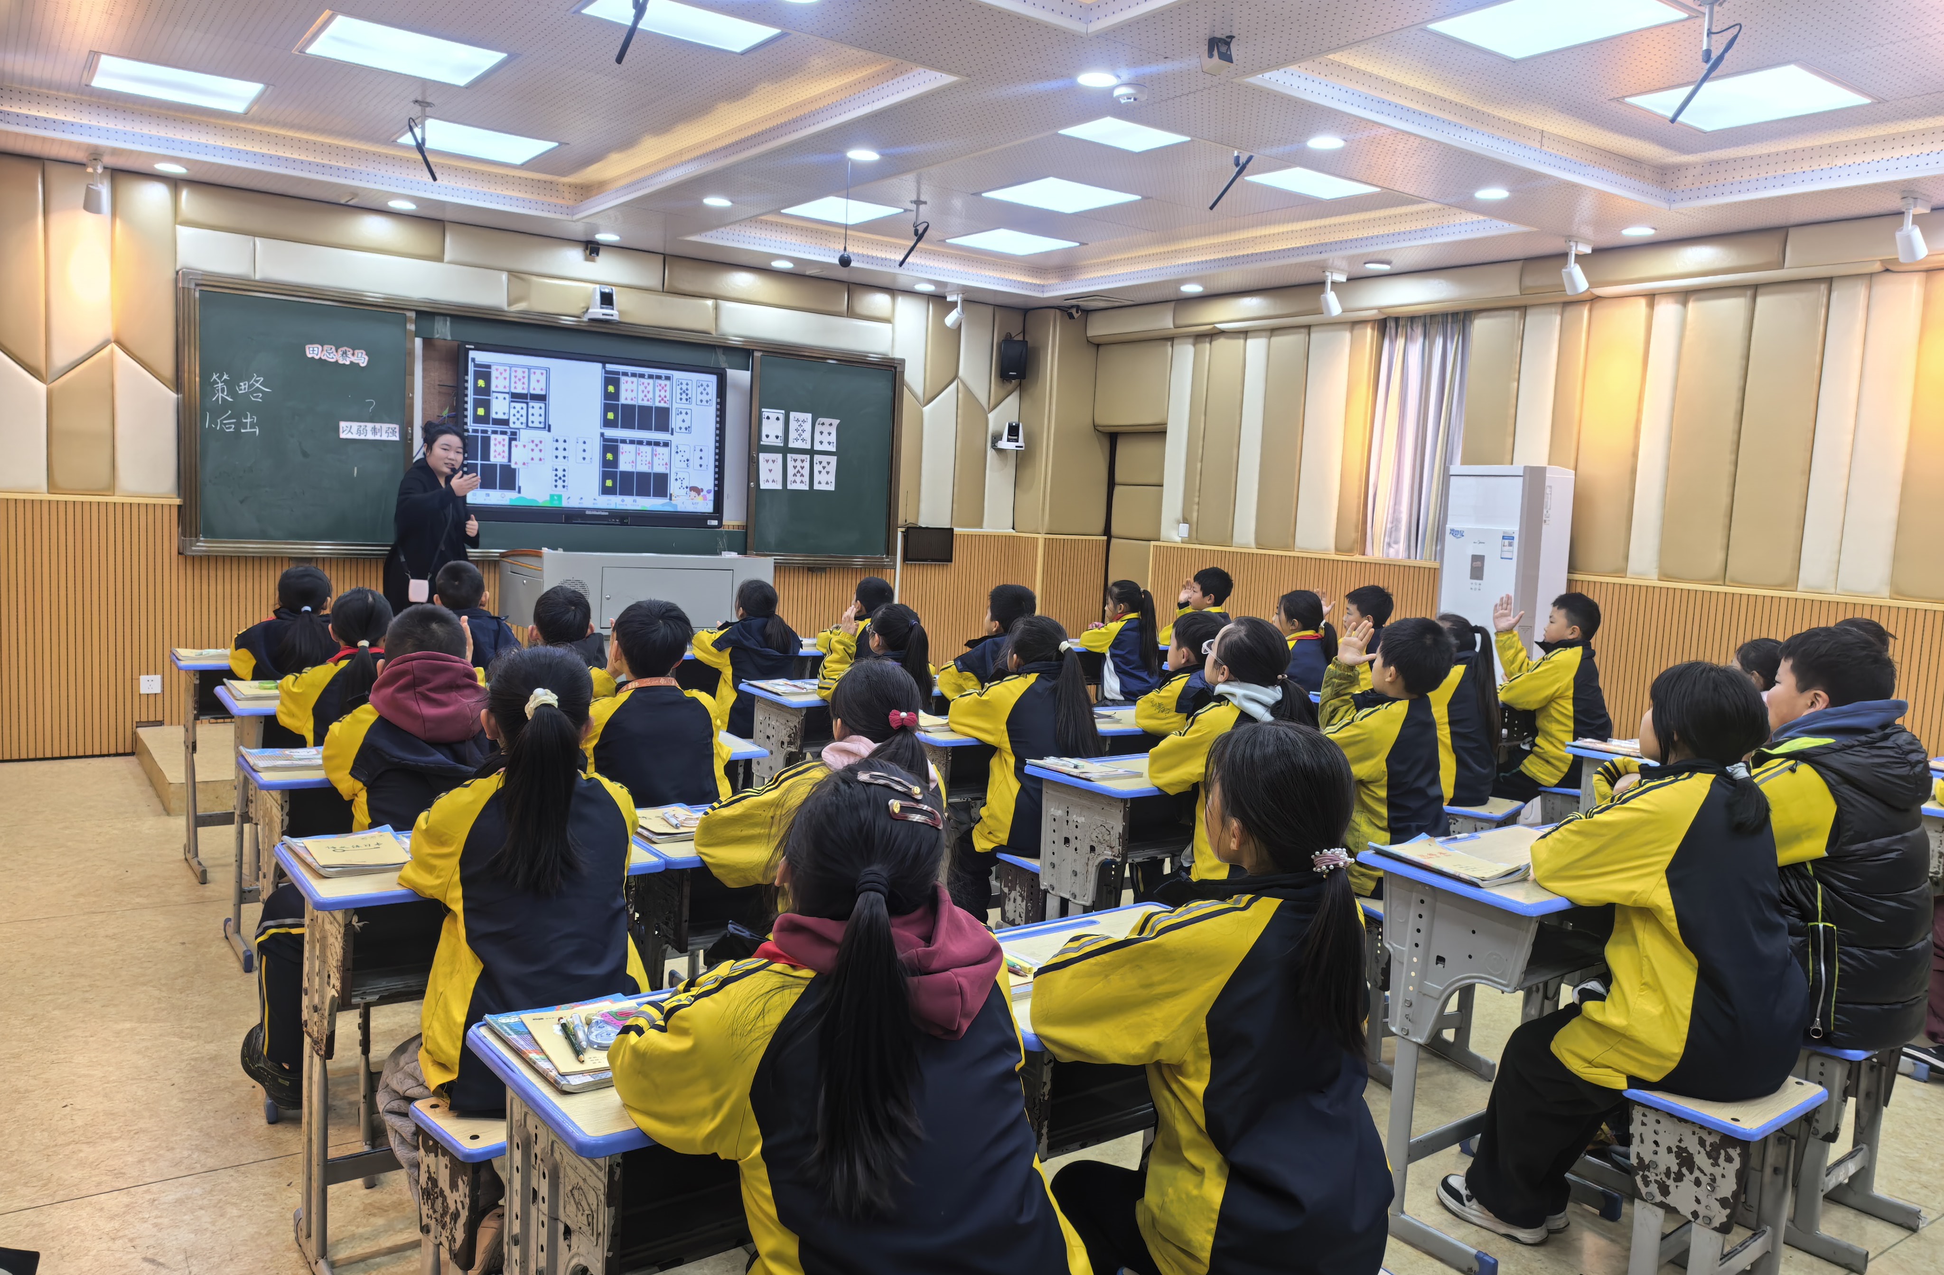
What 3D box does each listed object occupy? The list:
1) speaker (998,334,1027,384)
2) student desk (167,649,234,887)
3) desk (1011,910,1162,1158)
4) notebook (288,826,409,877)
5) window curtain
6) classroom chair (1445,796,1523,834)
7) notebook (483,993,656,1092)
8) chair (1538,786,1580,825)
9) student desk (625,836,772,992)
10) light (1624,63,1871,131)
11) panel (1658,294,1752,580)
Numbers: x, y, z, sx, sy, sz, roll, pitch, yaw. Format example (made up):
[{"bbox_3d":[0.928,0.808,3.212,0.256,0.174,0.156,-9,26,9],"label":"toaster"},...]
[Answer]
[{"bbox_3d":[0.263,-1.819,8.820,0.190,0.300,0.190,2,6,-7],"label":"speaker"},{"bbox_3d":[-2.509,0.433,4.831,0.600,0.759,0.415,-1,7,-35],"label":"student desk"},{"bbox_3d":[0.179,0.881,2.132,0.600,0.755,0.400,-1,7,-37],"label":"desk"},{"bbox_3d":[-1.086,0.366,2.371,0.178,0.020,0.245,-1,7,-35],"label":"notebook"},{"bbox_3d":[2.419,-1.059,7.245,0.100,1.320,0.540,-1,7,-35],"label":"window curtain"},{"bbox_3d":[1.855,0.835,4.967,0.280,0.440,0.340,8,7,39],"label":"classroom chair"},{"bbox_3d":[-0.458,0.478,1.632,0.178,0.014,0.240,-1,7,-35],"label":"notebook"},{"bbox_3d":[2.461,0.817,5.444,0.280,0.440,0.340,7,7,33],"label":"chair"},{"bbox_3d":[-0.442,0.754,2.899,0.600,0.720,0.450,-1,7,-35],"label":"student desk"},{"bbox_3d":[2.751,-1.910,4.778,0.580,0.050,0.580,-1,7,-35],"label":"light"},{"bbox_3d":[3.242,-0.878,5.934,0.050,1.281,0.293,-1,7,-35],"label":"panel"}]

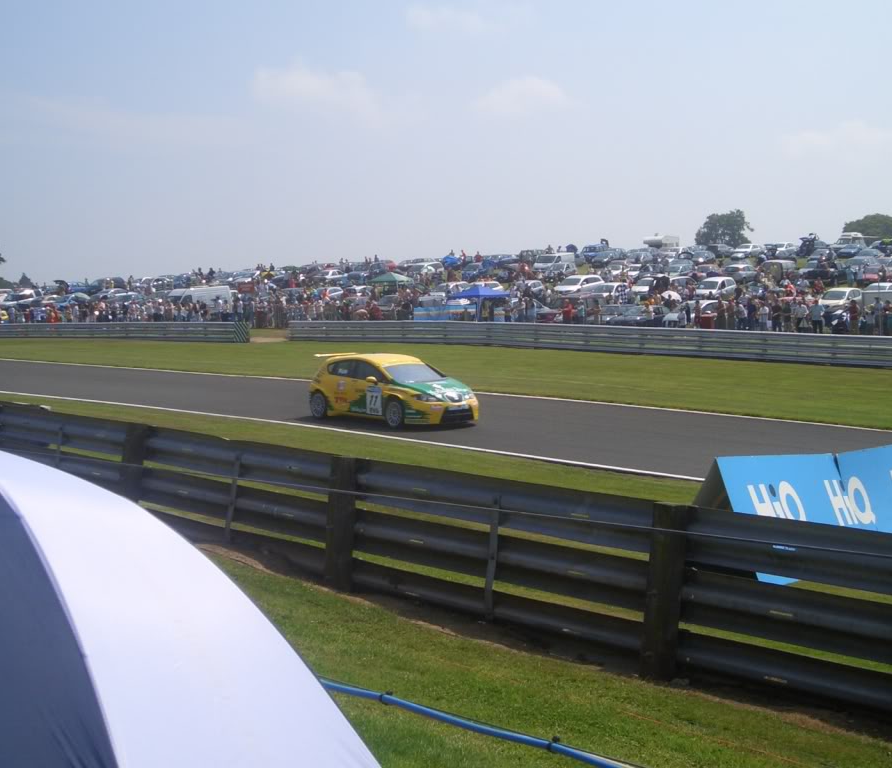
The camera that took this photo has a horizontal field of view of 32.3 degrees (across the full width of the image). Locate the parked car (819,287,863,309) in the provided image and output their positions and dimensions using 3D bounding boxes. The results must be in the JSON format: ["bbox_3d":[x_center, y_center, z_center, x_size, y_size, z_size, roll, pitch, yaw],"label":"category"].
[{"bbox_3d":[22.892,-4.822,89.000,1.770,1.500,4.250,2,4,28],"label":"parked car"}]

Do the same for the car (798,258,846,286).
[{"bbox_3d":[28.448,-8.359,116.000,1.780,1.620,4.400,3,5,36],"label":"car"}]

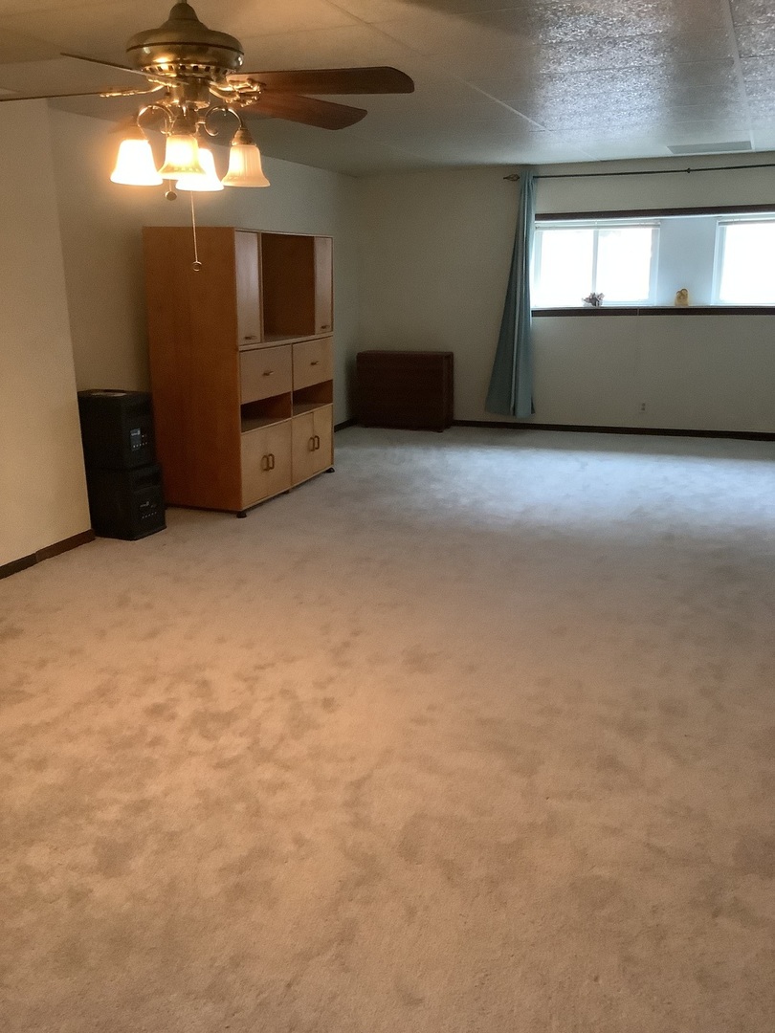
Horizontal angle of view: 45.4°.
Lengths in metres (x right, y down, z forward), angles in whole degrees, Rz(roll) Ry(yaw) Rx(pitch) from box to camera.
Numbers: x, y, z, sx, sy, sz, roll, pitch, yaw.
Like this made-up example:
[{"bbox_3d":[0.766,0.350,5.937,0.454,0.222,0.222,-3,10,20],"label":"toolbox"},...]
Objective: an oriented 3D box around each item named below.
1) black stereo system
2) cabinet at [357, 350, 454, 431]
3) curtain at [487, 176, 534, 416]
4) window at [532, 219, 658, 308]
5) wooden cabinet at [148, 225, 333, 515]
[{"bbox_3d":[-1.553,-0.299,5.259,0.425,0.792,0.281,4,15,21],"label":"black stereo system"},{"bbox_3d":[0.163,-1.200,8.821,0.849,0.712,0.301,4,15,21],"label":"cabinet"},{"bbox_3d":[1.100,-1.943,8.277,0.459,2.144,0.140,4,15,21],"label":"curtain"},{"bbox_3d":[1.846,-2.237,8.258,1.110,0.712,0.090,4,15,21],"label":"window"},{"bbox_3d":[-0.907,-0.999,6.118,0.593,1.677,1.434,4,15,19],"label":"wooden cabinet"}]

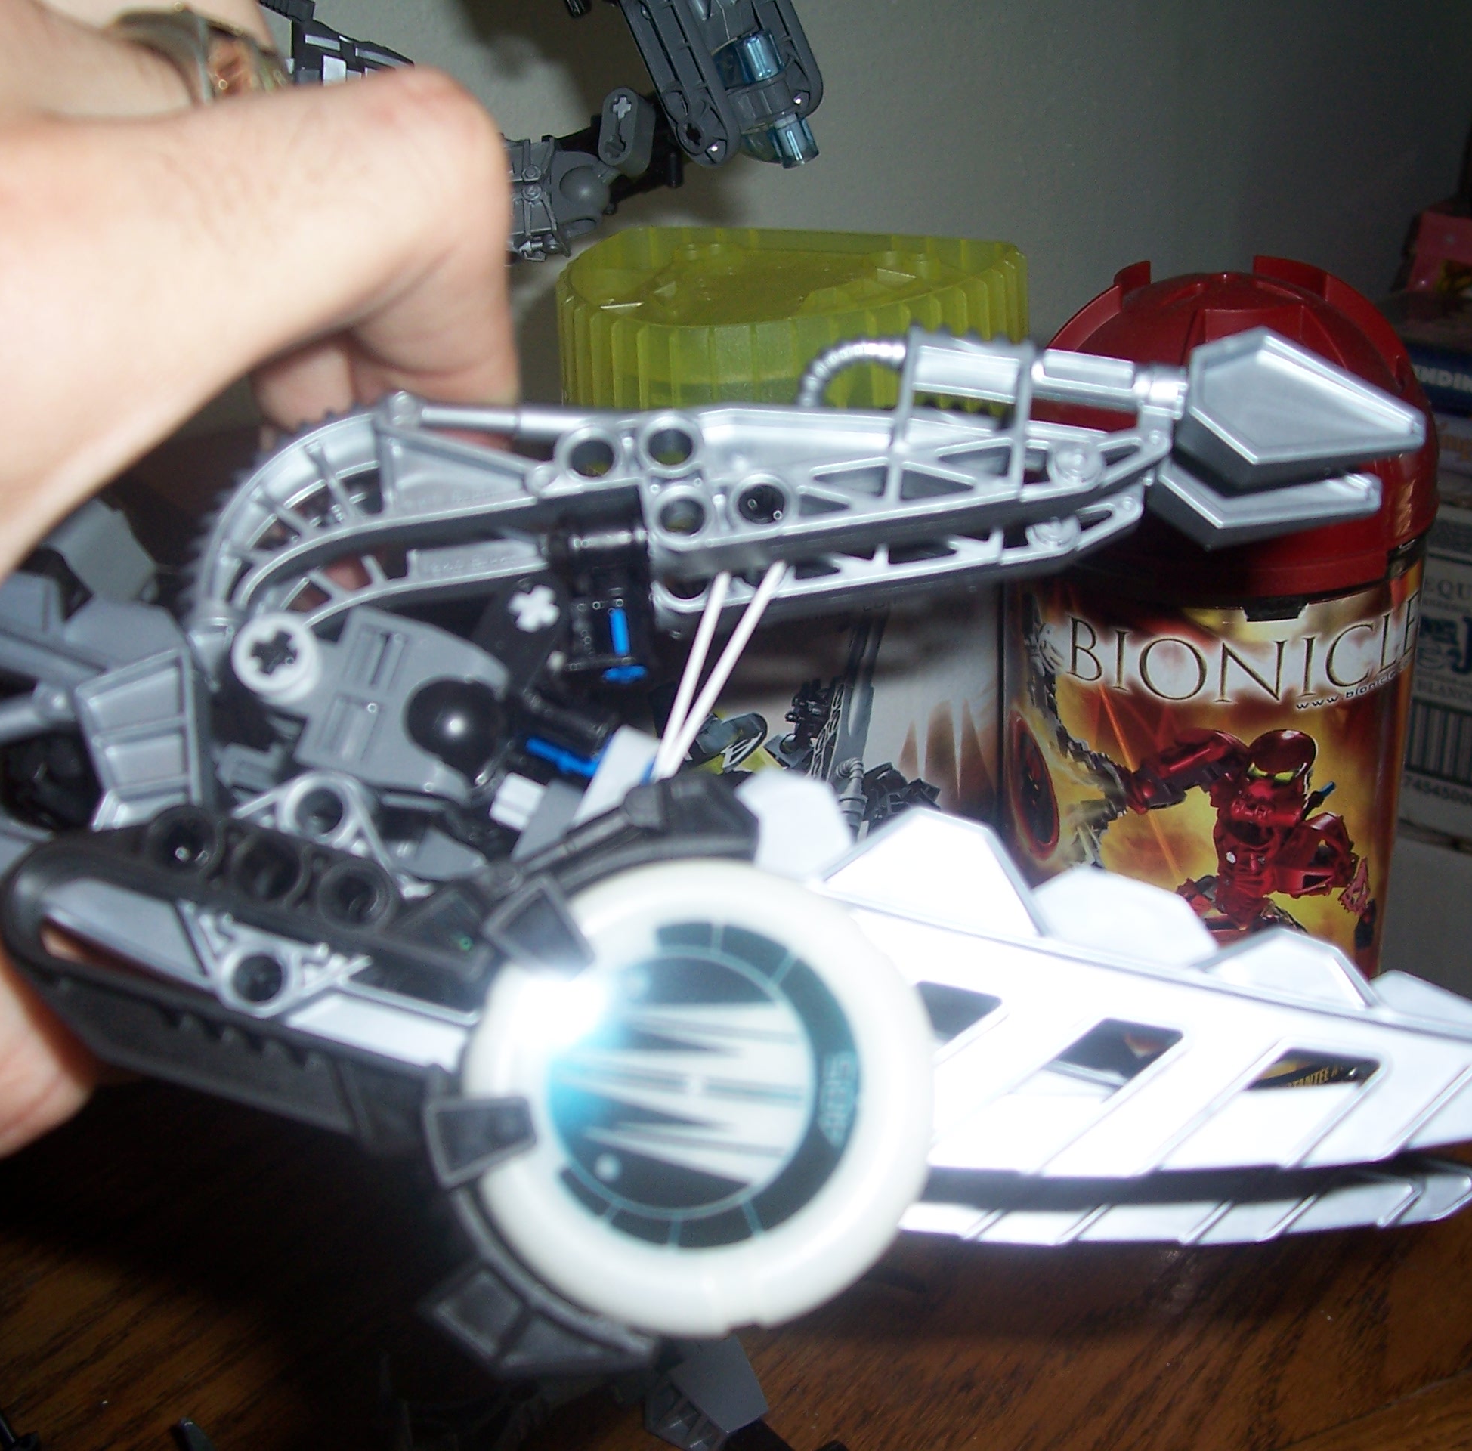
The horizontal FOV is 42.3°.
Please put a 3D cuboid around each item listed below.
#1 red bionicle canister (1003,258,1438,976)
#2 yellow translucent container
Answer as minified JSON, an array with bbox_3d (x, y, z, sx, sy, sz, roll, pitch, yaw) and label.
[{"bbox_3d":[0.121,-0.004,0.496,0.106,0.223,0.106,-6,28,-3],"label":"red bionicle canister"},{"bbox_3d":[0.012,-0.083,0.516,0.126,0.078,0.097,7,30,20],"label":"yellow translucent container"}]

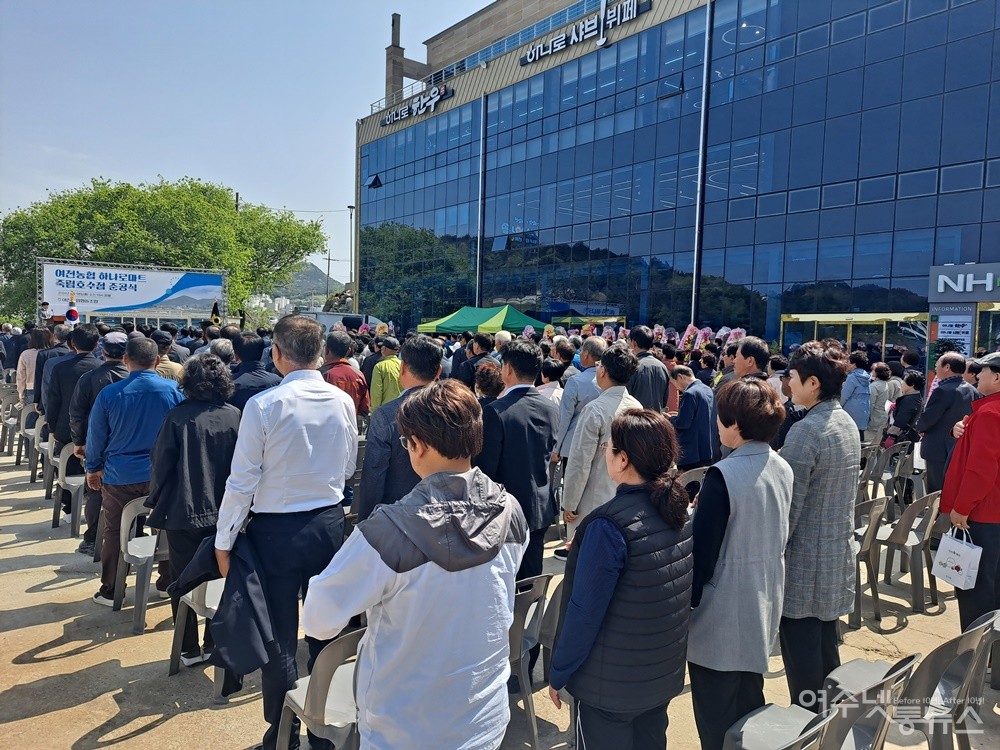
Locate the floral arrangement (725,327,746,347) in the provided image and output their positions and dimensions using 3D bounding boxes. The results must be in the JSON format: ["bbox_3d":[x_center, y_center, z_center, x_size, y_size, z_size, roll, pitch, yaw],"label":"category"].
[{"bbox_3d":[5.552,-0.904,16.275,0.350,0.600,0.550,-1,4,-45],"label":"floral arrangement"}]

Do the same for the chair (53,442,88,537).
[{"bbox_3d":[-3.415,0.891,5.747,0.450,0.780,0.520,-1,4,-38],"label":"chair"}]

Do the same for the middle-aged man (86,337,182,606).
[{"bbox_3d":[-2.210,0.577,4.180,0.560,1.618,0.330,-1,4,-34],"label":"middle-aged man"}]

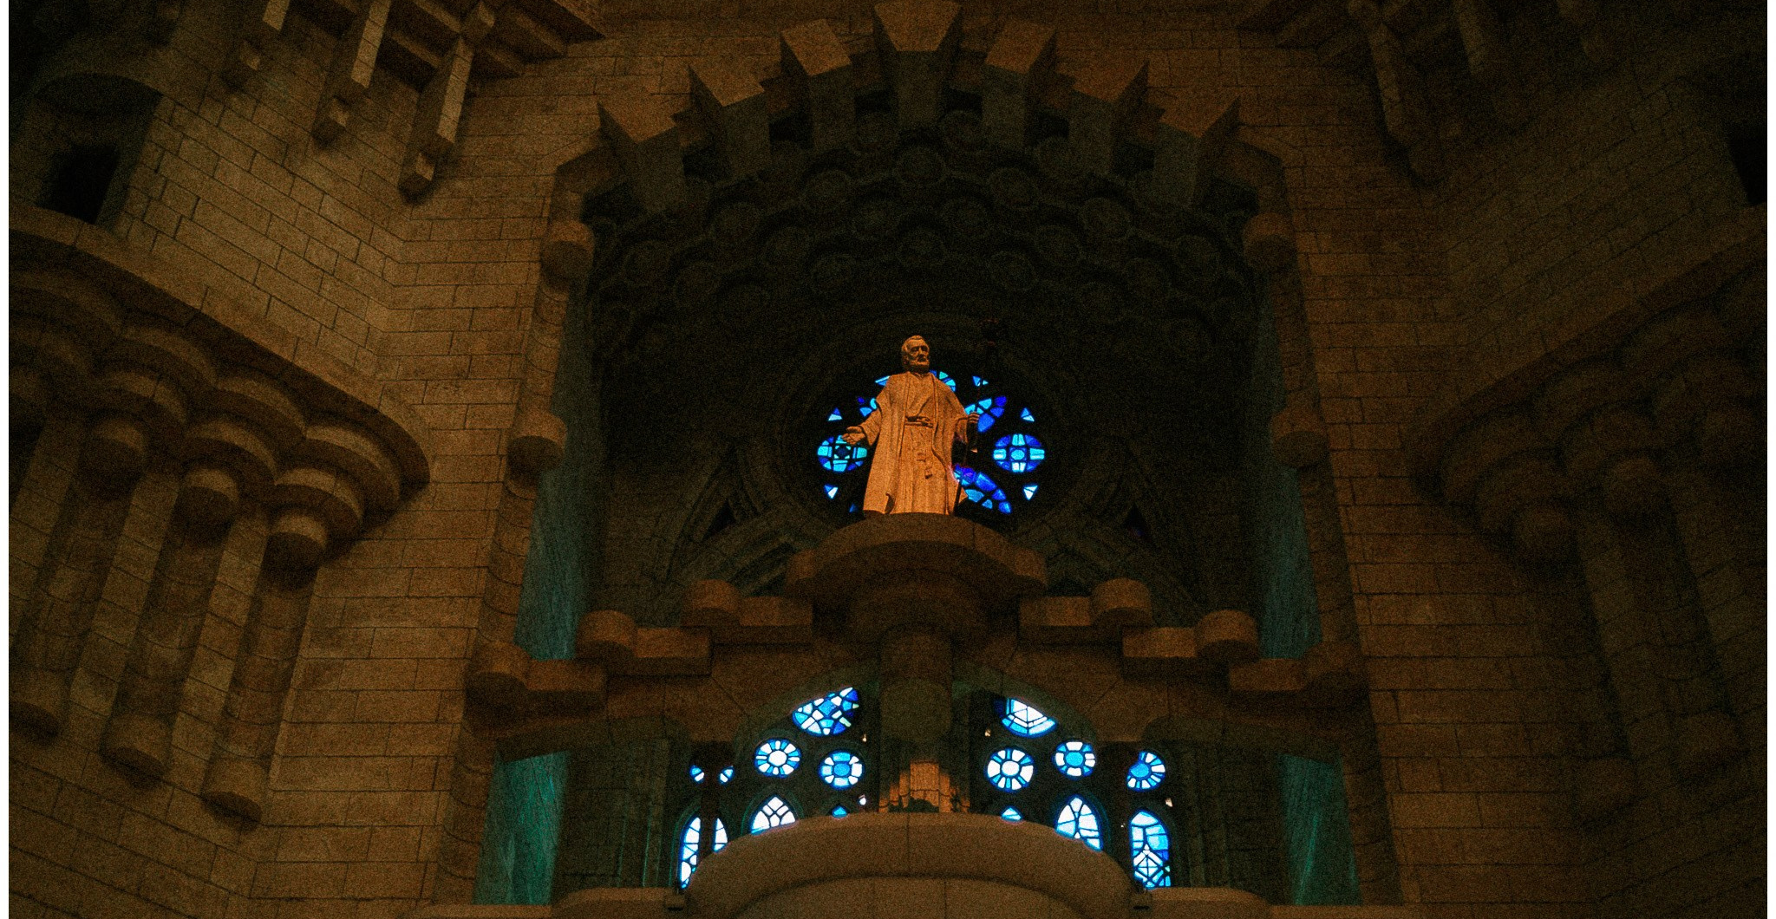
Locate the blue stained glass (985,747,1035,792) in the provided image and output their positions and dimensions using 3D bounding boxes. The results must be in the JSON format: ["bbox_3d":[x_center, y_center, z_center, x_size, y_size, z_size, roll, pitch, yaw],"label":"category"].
[{"bbox_3d":[1.509,3.820,24.323,0.599,0.583,0.140,0,-39,1],"label":"blue stained glass"}]

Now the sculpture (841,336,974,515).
[{"bbox_3d":[0.246,-0.260,22.446,1.483,3.100,0.950,2,-39,-2],"label":"sculpture"}]

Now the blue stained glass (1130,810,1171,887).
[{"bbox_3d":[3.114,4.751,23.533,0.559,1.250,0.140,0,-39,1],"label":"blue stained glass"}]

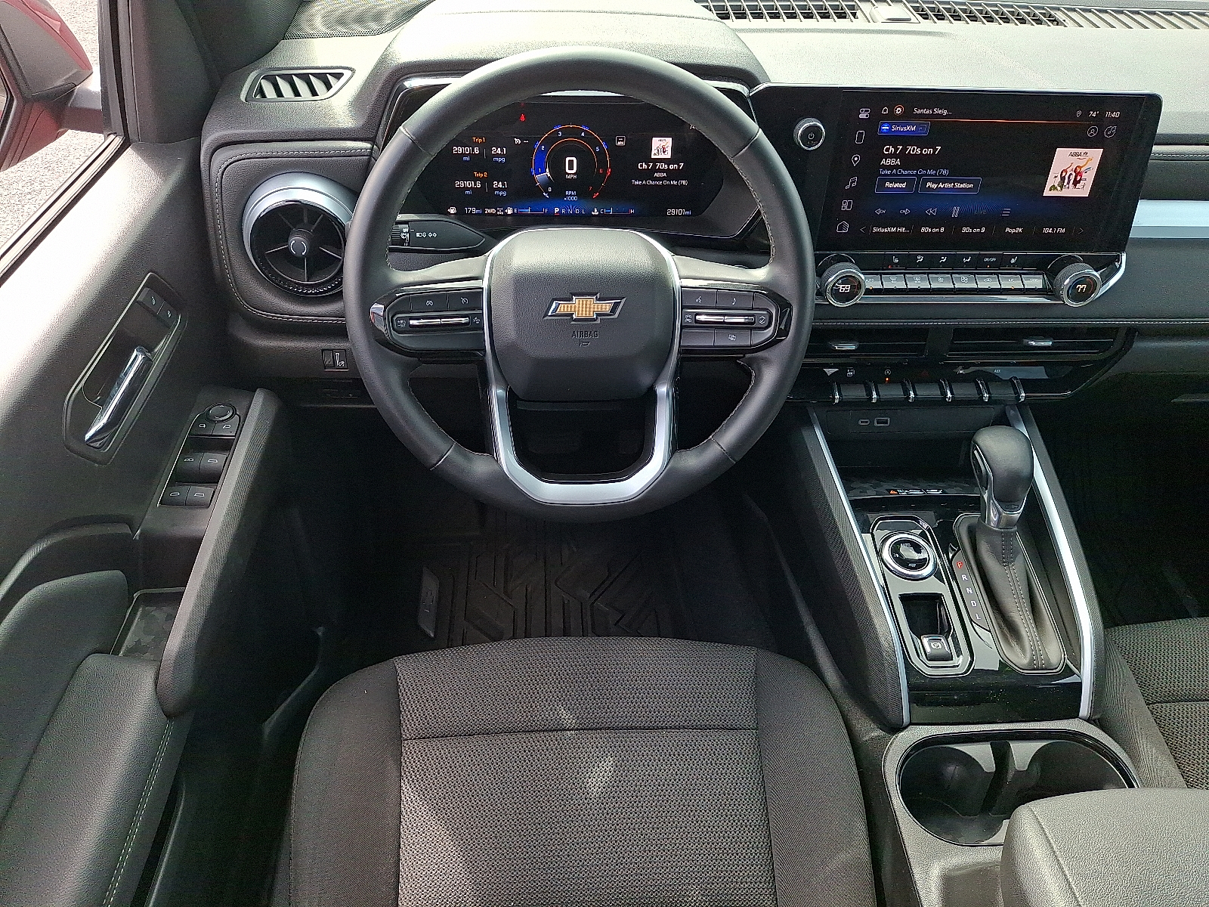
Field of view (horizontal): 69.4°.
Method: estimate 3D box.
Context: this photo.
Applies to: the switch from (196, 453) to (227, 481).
[{"bbox_3d":[-0.371,0.012,0.828,0.021,0.012,0.030,-1,41,-5],"label":"switch"}]

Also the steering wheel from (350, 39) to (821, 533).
[{"bbox_3d":[-0.018,-0.123,0.703,0.370,0.370,0.085,-1,19,-5],"label":"steering wheel"}]

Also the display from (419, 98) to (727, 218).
[{"bbox_3d":[-0.030,-0.262,0.778,0.274,0.103,0.020,-1,34,-5],"label":"display"}]

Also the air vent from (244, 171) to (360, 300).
[{"bbox_3d":[-0.265,-0.192,0.768,0.104,0.102,0.042,-1,37,-5],"label":"air vent"}]

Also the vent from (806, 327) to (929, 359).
[{"bbox_3d":[0.255,-0.112,0.885,0.145,0.038,0.028,-1,35,-5],"label":"vent"}]

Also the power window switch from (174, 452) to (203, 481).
[{"bbox_3d":[-0.395,0.012,0.830,0.021,0.012,0.030,-1,41,-5],"label":"power window switch"}]

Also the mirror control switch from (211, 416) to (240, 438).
[{"bbox_3d":[-0.379,-0.028,0.872,0.024,0.010,0.027,-1,41,-5],"label":"mirror control switch"}]

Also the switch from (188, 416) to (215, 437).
[{"bbox_3d":[-0.403,-0.028,0.876,0.024,0.010,0.027,-1,41,-5],"label":"switch"}]

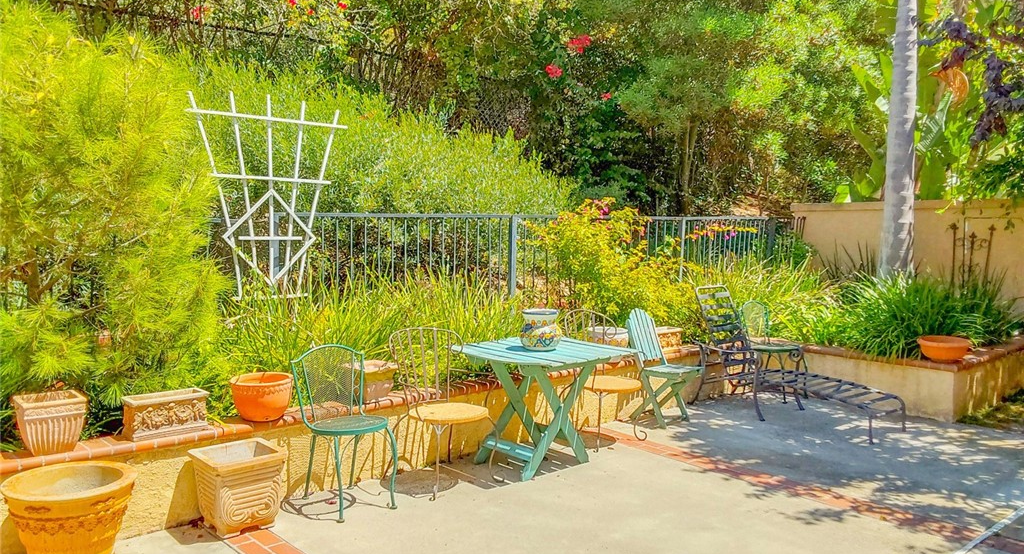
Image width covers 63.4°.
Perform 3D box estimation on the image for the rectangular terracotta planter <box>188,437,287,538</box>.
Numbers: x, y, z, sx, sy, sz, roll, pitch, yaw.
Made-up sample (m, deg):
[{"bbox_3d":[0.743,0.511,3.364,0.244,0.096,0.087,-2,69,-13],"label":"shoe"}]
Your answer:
[{"bbox_3d":[-1.363,1.061,4.146,0.360,0.360,0.365,-3,6,-43],"label":"rectangular terracotta planter"}]

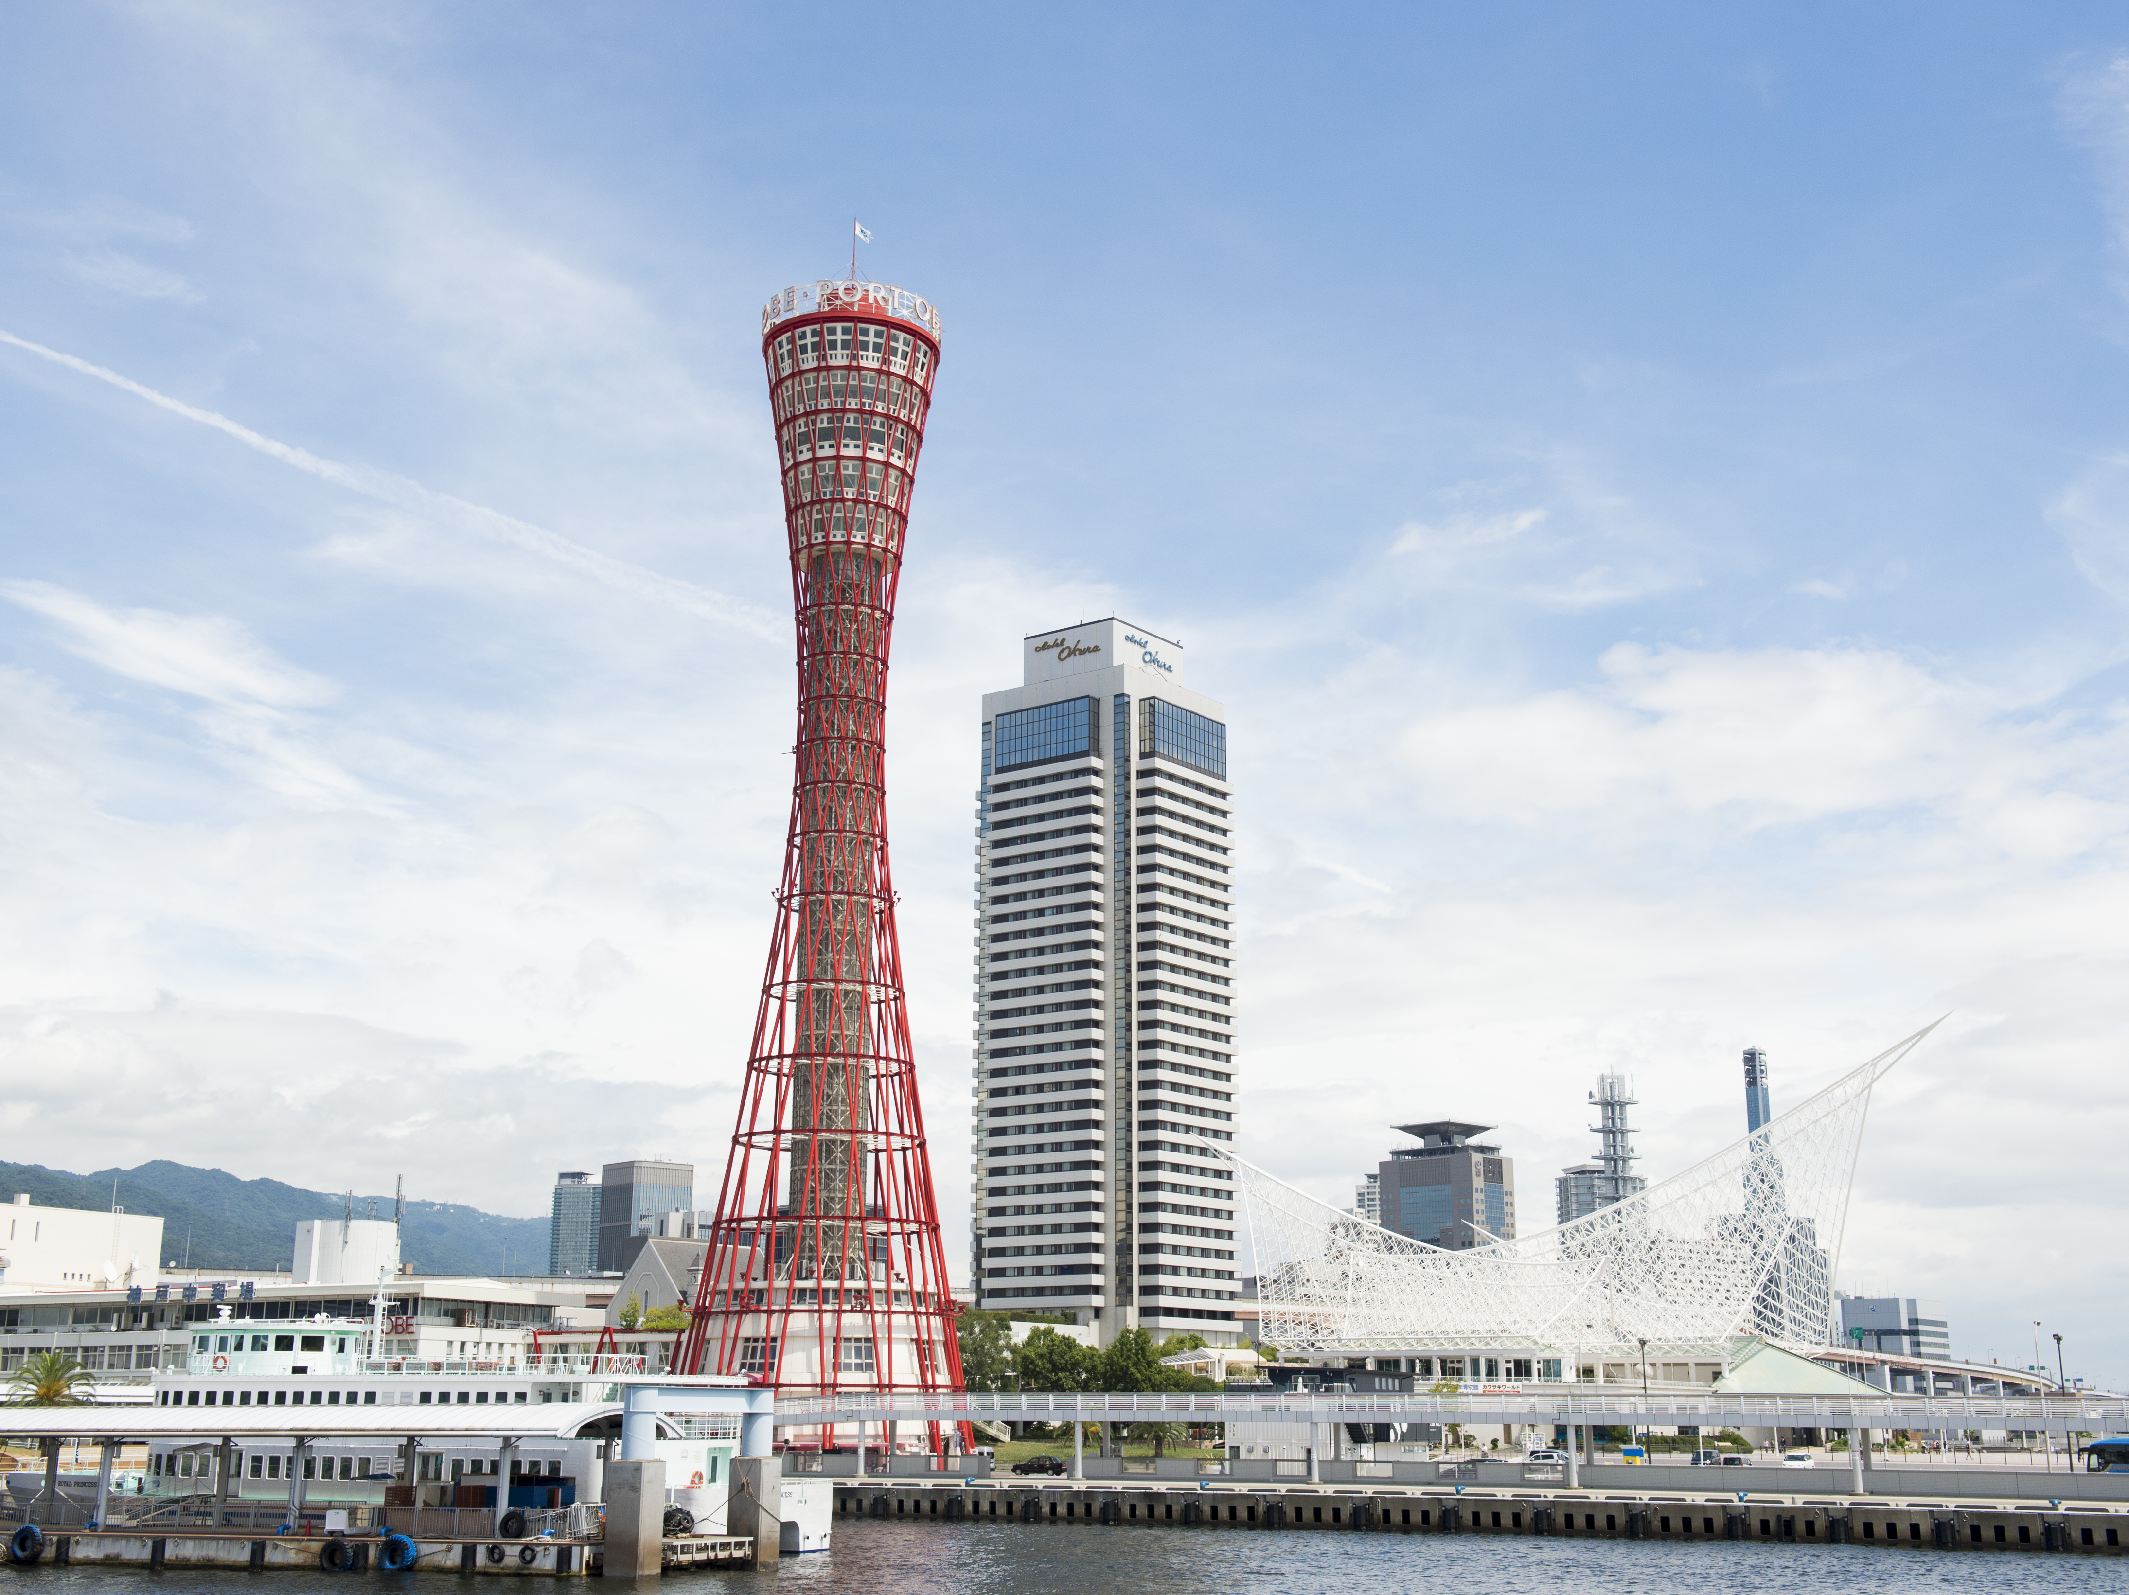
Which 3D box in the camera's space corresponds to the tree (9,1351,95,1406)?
[{"bbox_3d":[-62.670,37.740,155.670,6.000,7.200,6.000,6,-15,-21],"label":"tree"}]

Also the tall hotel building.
[{"bbox_3d":[6.940,39.170,428.940,33.000,138.000,33.000,-10,-17,36],"label":"tall hotel building"}]

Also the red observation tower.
[{"bbox_3d":[-18.810,4.390,210.140,25.000,101.000,25.000,1,-14,-5],"label":"red observation tower"}]

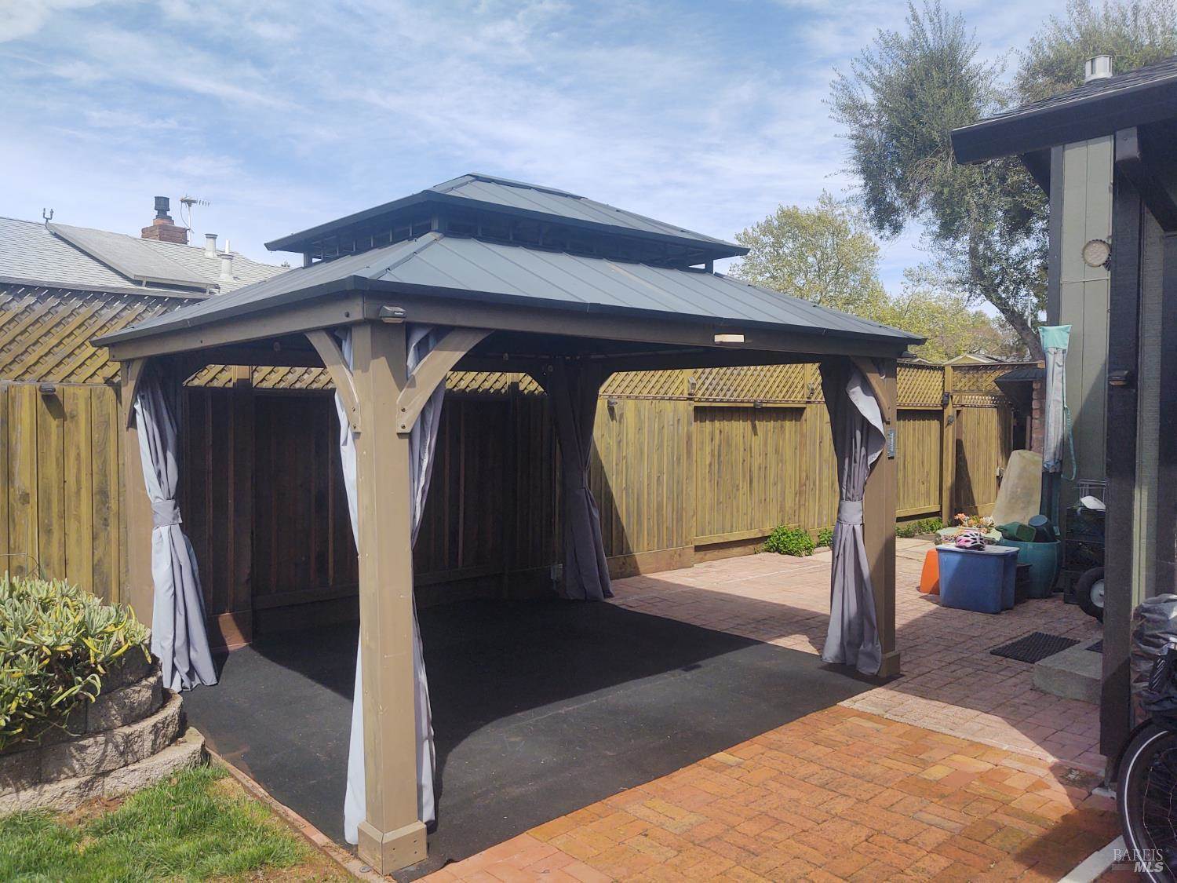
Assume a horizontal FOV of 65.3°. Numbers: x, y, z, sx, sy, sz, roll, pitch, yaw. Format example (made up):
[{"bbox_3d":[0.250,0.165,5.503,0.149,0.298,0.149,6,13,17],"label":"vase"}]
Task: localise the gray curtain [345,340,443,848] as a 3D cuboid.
[{"bbox_3d":[-0.771,0.558,3.602,0.280,1.950,0.260,-3,3,-42],"label":"gray curtain"}]

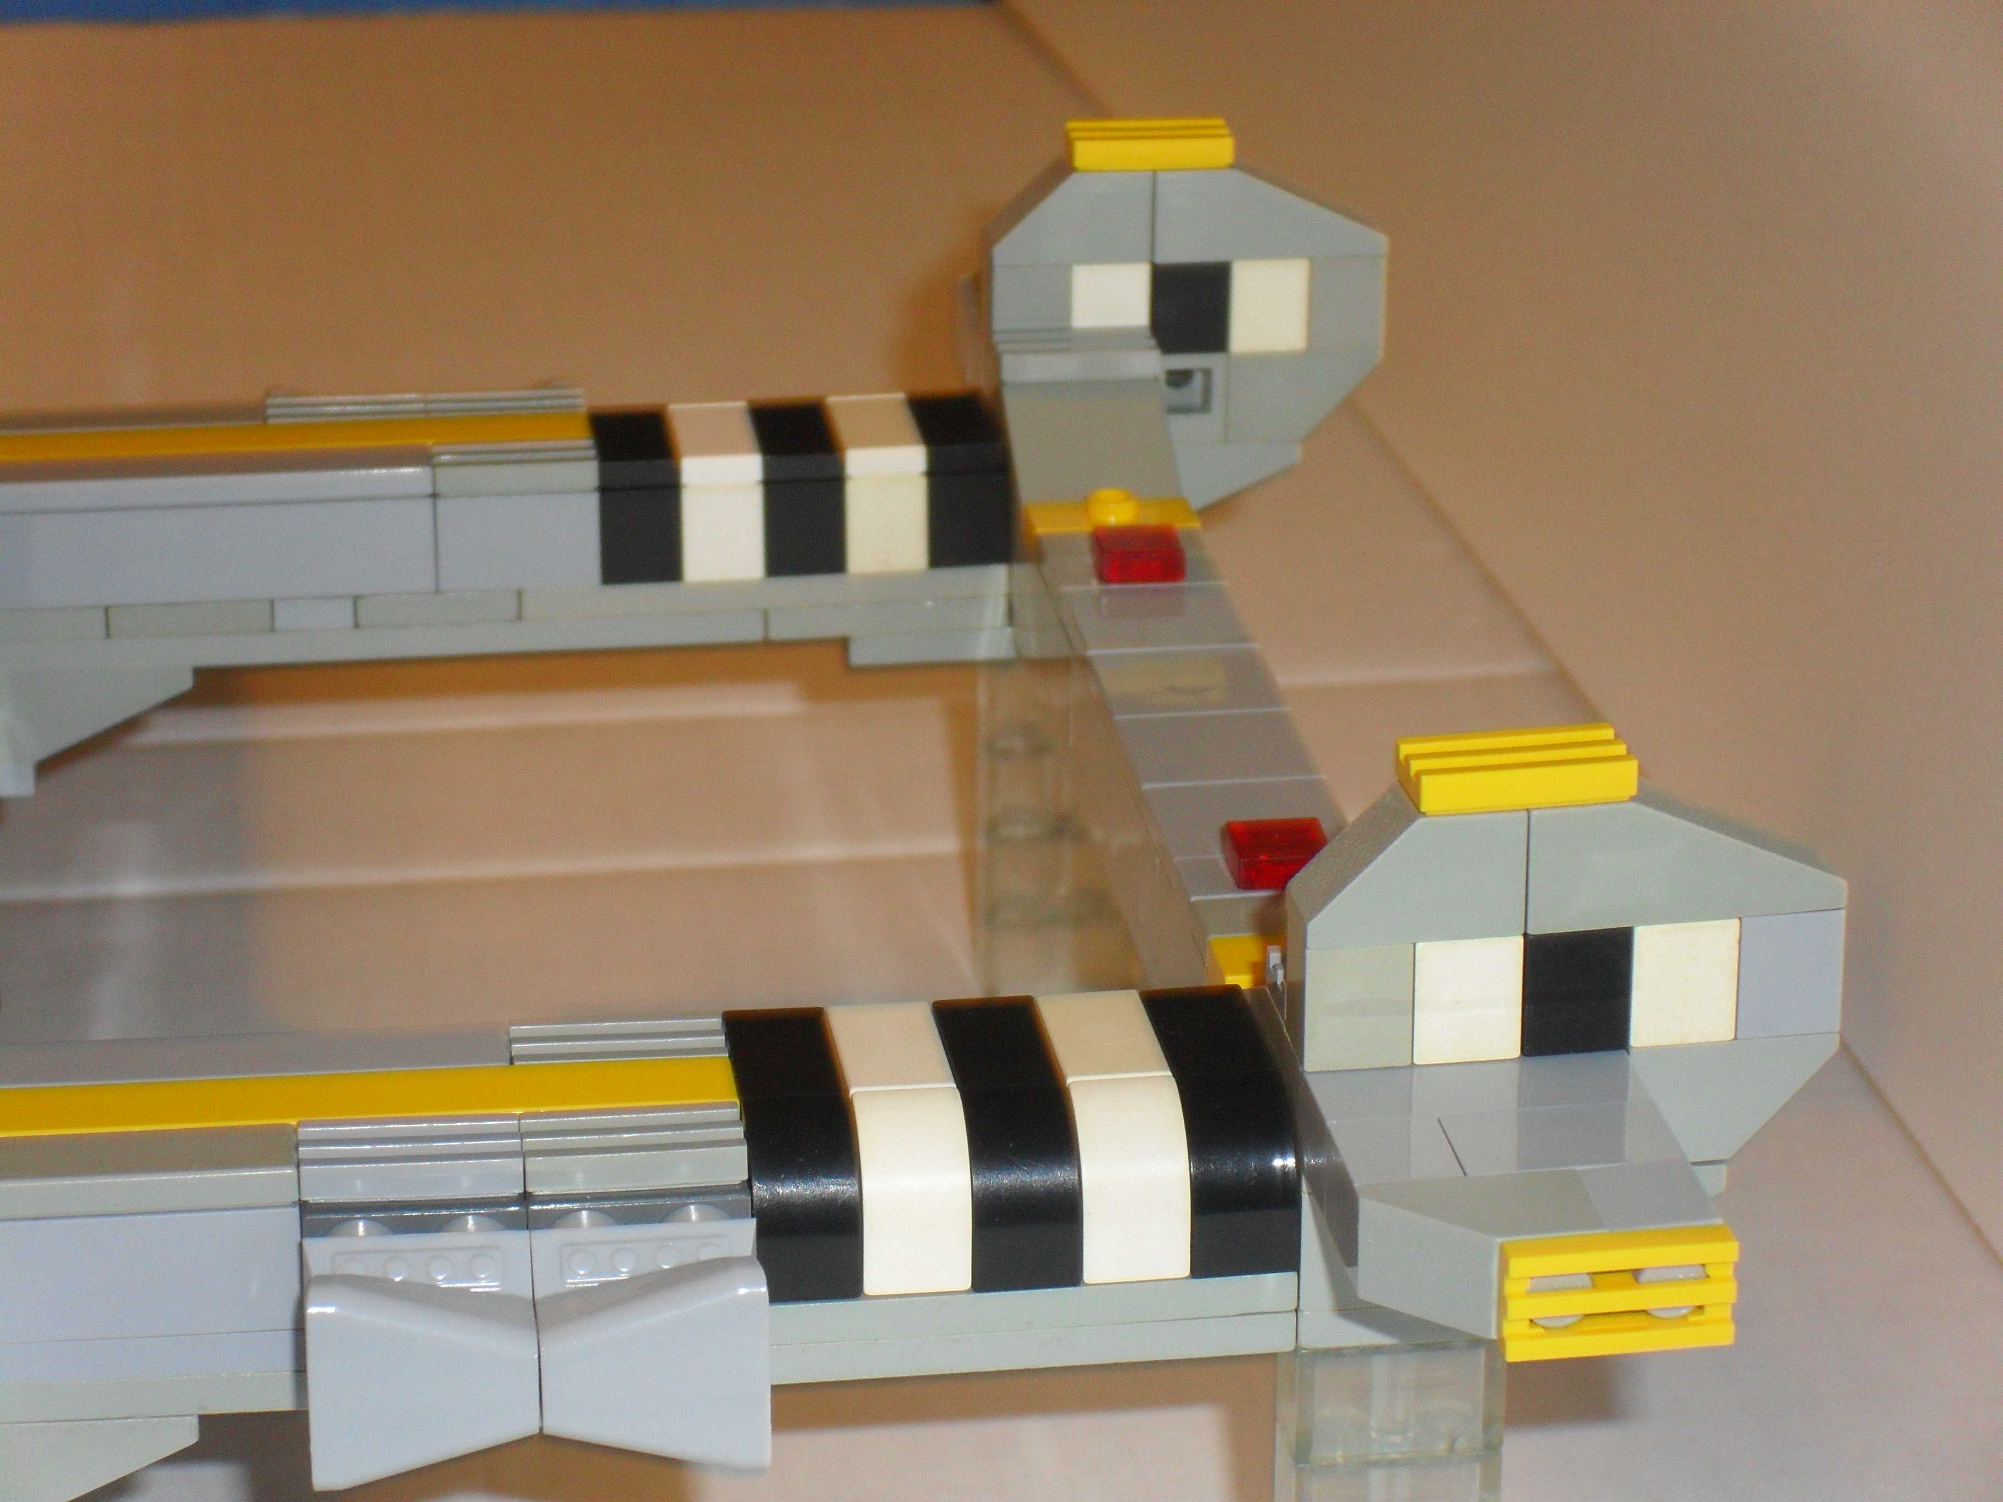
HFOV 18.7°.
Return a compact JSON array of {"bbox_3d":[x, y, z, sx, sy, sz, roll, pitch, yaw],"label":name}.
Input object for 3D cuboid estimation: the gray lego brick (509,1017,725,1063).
[{"bbox_3d":[-0.029,0.023,0.456,0.016,0.003,0.008,-3,22,-7],"label":"gray lego brick"}]

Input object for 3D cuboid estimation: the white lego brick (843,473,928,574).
[{"bbox_3d":[-0.012,-0.024,0.598,0.008,0.010,0.008,-3,22,-8],"label":"white lego brick"}]

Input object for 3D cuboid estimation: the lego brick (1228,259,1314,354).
[{"bbox_3d":[0.026,-0.046,0.615,0.008,0.010,0.008,-3,22,-8],"label":"lego brick"}]

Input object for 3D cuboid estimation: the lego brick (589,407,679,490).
[{"bbox_3d":[-0.036,-0.030,0.596,0.008,0.003,0.016,-3,22,-8],"label":"lego brick"}]

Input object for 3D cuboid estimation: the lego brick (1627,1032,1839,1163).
[{"bbox_3d":[0.053,0.024,0.451,0.016,0.010,0.008,-4,21,-7],"label":"lego brick"}]

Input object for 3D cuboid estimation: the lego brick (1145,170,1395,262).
[{"bbox_3d":[0.026,-0.055,0.607,0.024,0.010,0.008,-2,22,-8],"label":"lego brick"}]

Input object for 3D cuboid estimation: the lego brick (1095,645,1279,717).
[{"bbox_3d":[0.017,-0.005,0.541,0.016,0.003,0.016,-3,22,-8],"label":"lego brick"}]

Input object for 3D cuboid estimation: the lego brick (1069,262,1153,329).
[{"bbox_3d":[0.011,-0.046,0.613,0.008,0.010,0.008,-3,22,-8],"label":"lego brick"}]

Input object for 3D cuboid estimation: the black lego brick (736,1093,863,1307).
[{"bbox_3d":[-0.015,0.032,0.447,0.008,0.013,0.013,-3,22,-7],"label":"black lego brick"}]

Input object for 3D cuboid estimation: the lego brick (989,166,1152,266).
[{"bbox_3d":[0.006,-0.054,0.601,0.016,0.010,0.008,-2,21,-7],"label":"lego brick"}]

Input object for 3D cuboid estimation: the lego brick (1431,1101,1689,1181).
[{"bbox_3d":[0.040,0.031,0.432,0.016,0.008,0.010,-3,22,-8],"label":"lego brick"}]

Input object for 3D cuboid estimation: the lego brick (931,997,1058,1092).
[{"bbox_3d":[0.000,0.023,0.451,0.008,0.003,0.016,-3,20,-7],"label":"lego brick"}]

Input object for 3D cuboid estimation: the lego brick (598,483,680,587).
[{"bbox_3d":[-0.035,-0.022,0.595,0.008,0.010,0.008,-3,22,-8],"label":"lego brick"}]

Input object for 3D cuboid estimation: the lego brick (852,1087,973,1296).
[{"bbox_3d":[-0.007,0.032,0.448,0.008,0.013,0.013,-3,22,-7],"label":"lego brick"}]

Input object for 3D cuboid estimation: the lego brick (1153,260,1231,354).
[{"bbox_3d":[0.019,-0.046,0.614,0.008,0.010,0.008,-3,22,-8],"label":"lego brick"}]

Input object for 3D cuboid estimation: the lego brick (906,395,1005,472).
[{"bbox_3d":[-0.004,-0.031,0.599,0.008,0.003,0.016,-3,21,-7],"label":"lego brick"}]

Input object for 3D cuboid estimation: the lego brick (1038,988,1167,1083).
[{"bbox_3d":[0.008,0.023,0.456,0.008,0.003,0.016,-3,21,-8],"label":"lego brick"}]

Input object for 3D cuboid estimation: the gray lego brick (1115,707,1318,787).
[{"bbox_3d":[0.019,0.001,0.524,0.016,0.003,0.016,-3,22,-8],"label":"gray lego brick"}]

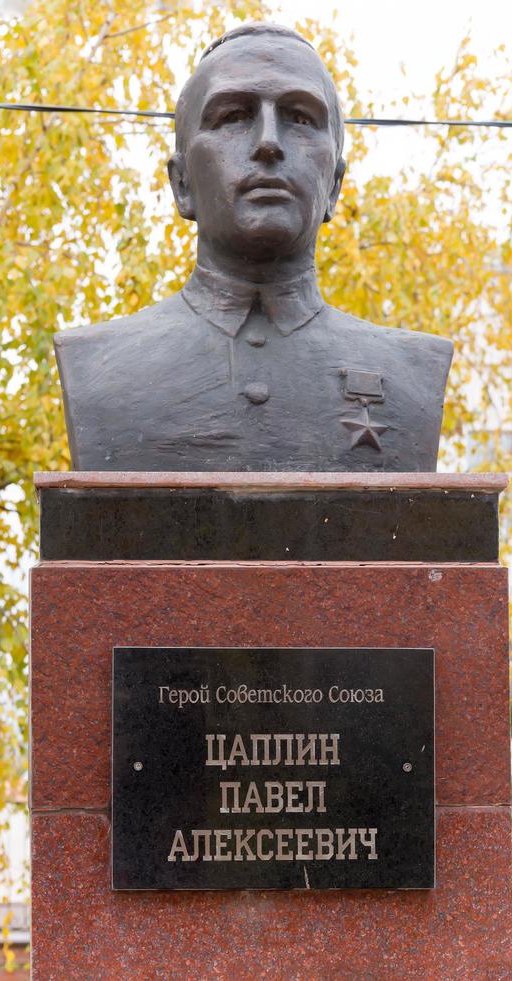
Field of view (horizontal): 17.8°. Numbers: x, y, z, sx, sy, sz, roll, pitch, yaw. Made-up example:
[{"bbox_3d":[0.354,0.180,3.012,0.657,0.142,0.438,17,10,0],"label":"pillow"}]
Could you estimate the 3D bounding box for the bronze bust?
[{"bbox_3d":[-0.002,-0.340,2.369,0.565,0.672,0.360,0,-3,-1],"label":"bronze bust"}]

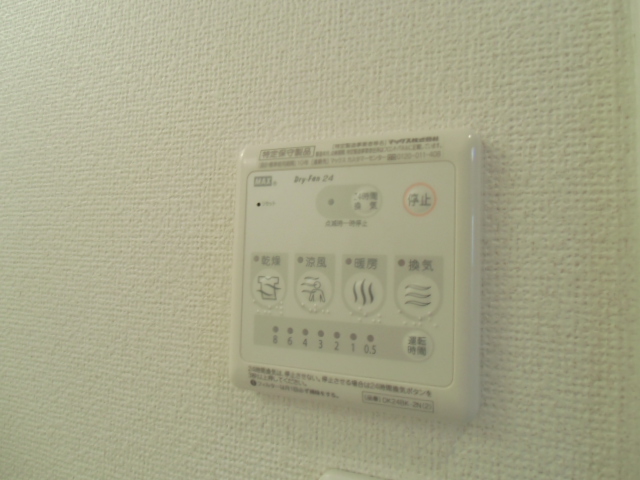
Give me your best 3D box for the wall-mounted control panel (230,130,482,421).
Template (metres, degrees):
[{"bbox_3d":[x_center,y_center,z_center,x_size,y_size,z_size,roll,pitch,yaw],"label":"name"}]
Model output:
[{"bbox_3d":[0.011,0.013,0.203,0.116,0.120,0.013,1,-4,21],"label":"wall-mounted control panel"}]

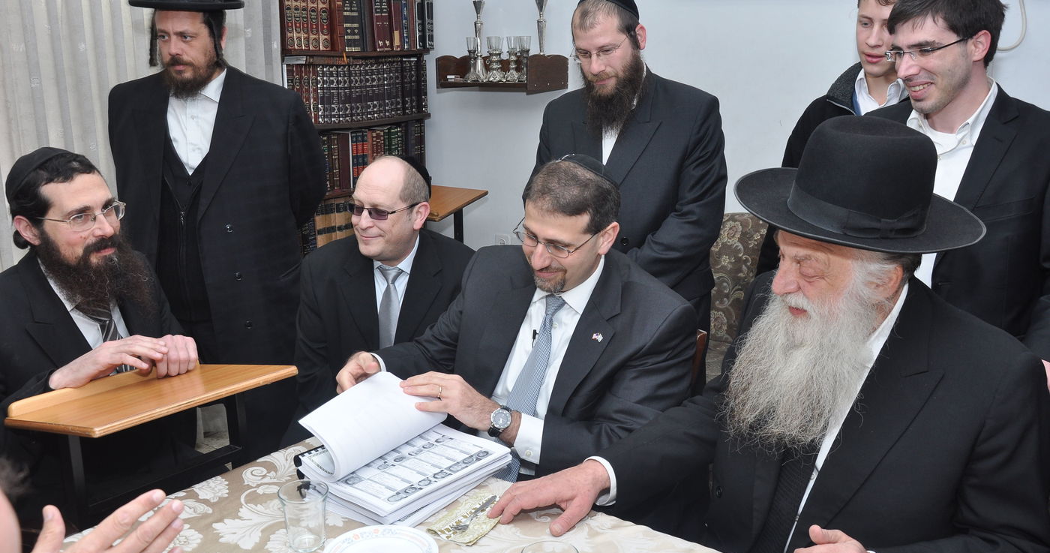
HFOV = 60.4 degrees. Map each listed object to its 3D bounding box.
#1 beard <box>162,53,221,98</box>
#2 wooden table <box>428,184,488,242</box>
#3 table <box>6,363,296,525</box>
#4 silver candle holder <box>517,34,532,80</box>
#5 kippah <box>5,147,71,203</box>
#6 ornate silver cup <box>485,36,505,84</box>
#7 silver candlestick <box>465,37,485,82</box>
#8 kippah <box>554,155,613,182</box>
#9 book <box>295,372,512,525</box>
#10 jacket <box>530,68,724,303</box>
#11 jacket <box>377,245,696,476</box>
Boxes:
[{"bbox_3d":[-0.811,-0.490,2.200,0.140,0.118,0.120,2,14,7],"label":"beard"},{"bbox_3d":[-0.447,0.084,4.211,0.450,0.954,0.385,8,16,32],"label":"wooden table"},{"bbox_3d":[-0.748,0.648,1.921,0.379,0.925,0.421,10,17,38],"label":"table"},{"bbox_3d":[-0.004,-0.808,3.345,0.055,0.168,0.055,-1,15,0],"label":"silver candle holder"},{"bbox_3d":[-0.931,-0.201,1.740,0.165,0.065,0.165,-14,-24,-45],"label":"kippah"},{"bbox_3d":[-0.135,-0.981,4.080,0.085,0.210,0.085,0,13,0],"label":"ornate silver cup"},{"bbox_3d":[-0.206,-0.873,3.630,0.078,0.184,0.078,0,14,0],"label":"silver candlestick"},{"bbox_3d":[0.124,-0.210,1.830,0.135,0.048,0.135,10,-5,34],"label":"kippah"},{"bbox_3d":[-0.234,0.317,1.700,0.245,0.130,0.300,12,18,38],"label":"book"},{"bbox_3d":[0.278,-0.205,2.380,0.520,0.670,0.310,9,17,31],"label":"jacket"},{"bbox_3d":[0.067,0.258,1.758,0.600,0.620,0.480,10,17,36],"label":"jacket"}]

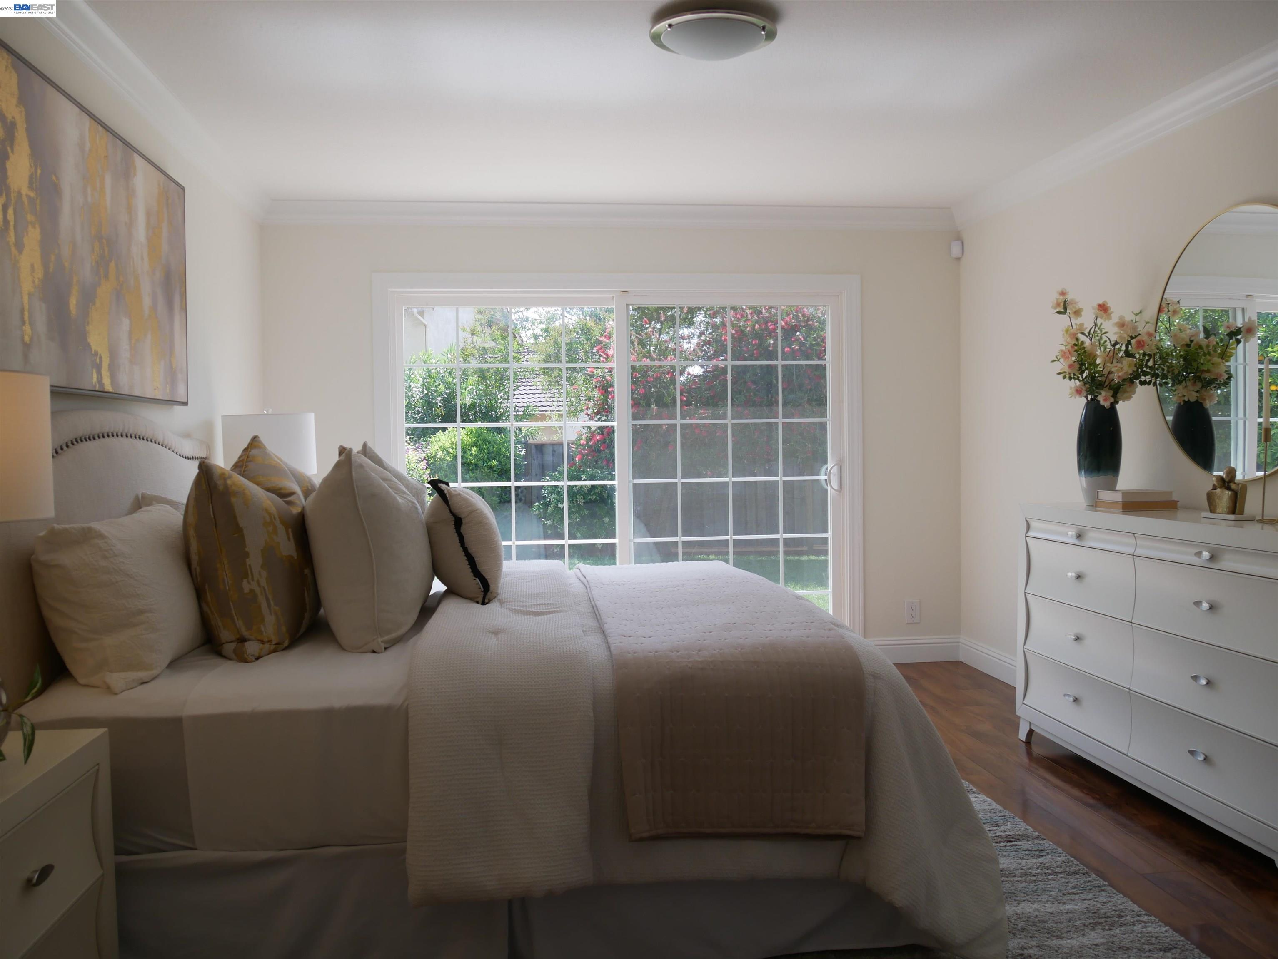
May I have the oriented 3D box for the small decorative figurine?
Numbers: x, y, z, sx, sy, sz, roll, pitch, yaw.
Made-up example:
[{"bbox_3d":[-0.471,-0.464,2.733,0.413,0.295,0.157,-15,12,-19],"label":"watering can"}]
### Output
[{"bbox_3d":[1.847,0.036,3.241,0.065,0.151,0.115,-1,2,-8],"label":"small decorative figurine"}]

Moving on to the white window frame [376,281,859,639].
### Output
[{"bbox_3d":[-0.053,0.012,5.426,2.420,2.051,0.120,-1,2,-8],"label":"white window frame"}]

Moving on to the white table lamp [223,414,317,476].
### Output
[{"bbox_3d":[-1.507,0.062,4.221,0.360,0.685,0.360,-1,2,-8],"label":"white table lamp"}]

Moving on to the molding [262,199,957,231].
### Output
[{"bbox_3d":[-0.067,-1.347,5.305,3.630,0.107,0.085,-1,2,-8],"label":"molding"}]

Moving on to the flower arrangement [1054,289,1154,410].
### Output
[{"bbox_3d":[1.747,-0.497,3.905,0.320,0.453,0.340,-1,2,-8],"label":"flower arrangement"}]

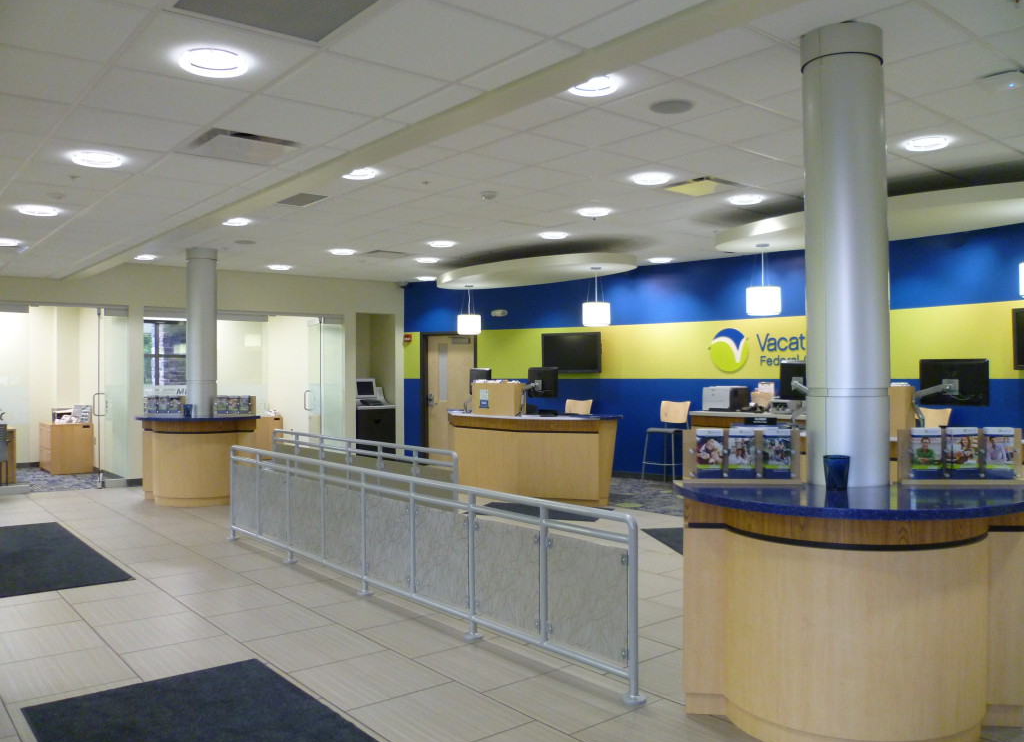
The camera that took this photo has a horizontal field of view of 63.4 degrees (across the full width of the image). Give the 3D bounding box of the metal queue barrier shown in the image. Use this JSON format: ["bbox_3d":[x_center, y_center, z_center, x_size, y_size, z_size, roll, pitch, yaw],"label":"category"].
[{"bbox_3d":[-1.053,1.154,5.989,0.110,0.900,5.281,0,0,-39],"label":"metal queue barrier"}]

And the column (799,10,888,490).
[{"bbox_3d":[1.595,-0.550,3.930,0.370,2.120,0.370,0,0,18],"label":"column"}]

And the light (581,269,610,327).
[{"bbox_3d":[0.984,-0.856,9.650,0.325,0.690,0.325,0,0,0],"label":"light"}]

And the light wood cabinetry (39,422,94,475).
[{"bbox_3d":[-6.940,1.196,12.900,0.570,0.750,0.880,-1,0,-39],"label":"light wood cabinetry"}]

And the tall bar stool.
[{"bbox_3d":[2.170,1.023,11.500,0.480,1.160,0.520,0,0,36],"label":"tall bar stool"}]

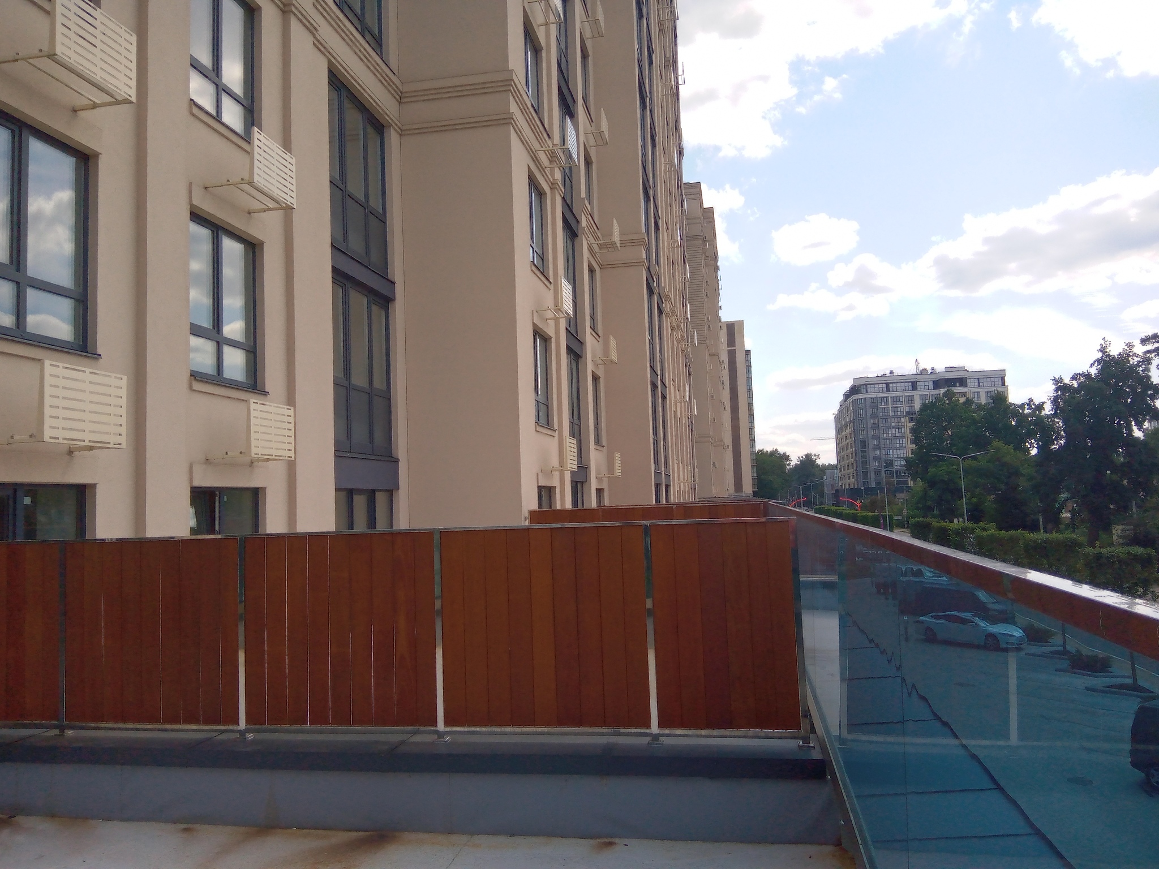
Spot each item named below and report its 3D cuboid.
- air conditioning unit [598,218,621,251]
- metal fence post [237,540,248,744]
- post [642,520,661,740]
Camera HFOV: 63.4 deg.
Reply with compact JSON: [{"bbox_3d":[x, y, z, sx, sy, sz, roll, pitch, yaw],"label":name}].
[{"bbox_3d":[0.682,-5.215,24.616,0.570,0.634,0.924,-3,-4,10],"label":"air conditioning unit"},{"bbox_3d":[-1.962,1.171,5.446,0.044,1.162,0.044,-3,-4,10],"label":"metal fence post"},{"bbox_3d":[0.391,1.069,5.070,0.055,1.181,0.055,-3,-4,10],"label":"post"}]

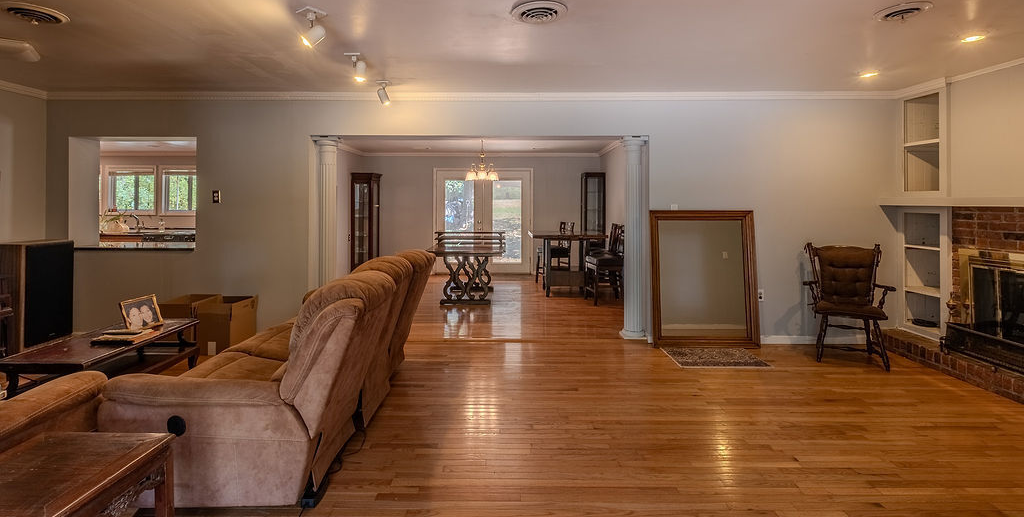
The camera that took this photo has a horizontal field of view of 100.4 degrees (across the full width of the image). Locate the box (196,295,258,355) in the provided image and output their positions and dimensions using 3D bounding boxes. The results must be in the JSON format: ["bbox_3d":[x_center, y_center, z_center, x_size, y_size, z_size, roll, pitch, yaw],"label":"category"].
[{"bbox_3d":[-2.650,0.610,3.955,0.350,0.470,0.300,0,4,0],"label":"box"}]

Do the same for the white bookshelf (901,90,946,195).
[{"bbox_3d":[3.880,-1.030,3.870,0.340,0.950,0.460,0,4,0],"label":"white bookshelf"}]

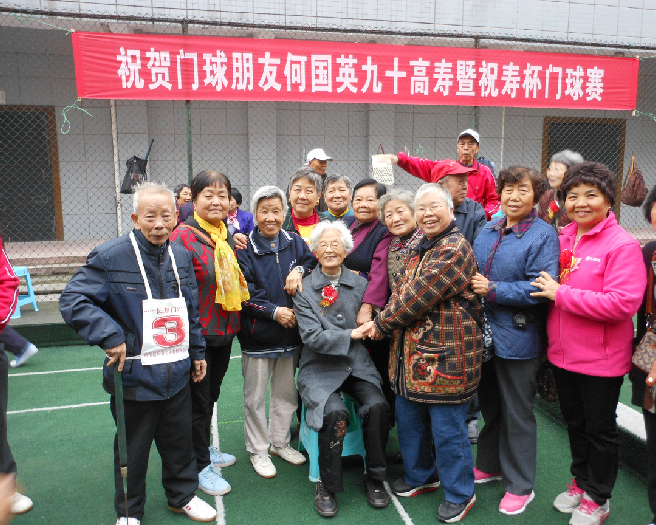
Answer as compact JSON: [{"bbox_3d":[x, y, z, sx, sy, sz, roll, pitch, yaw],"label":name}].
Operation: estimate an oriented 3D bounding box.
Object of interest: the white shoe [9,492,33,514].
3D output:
[{"bbox_3d":[-1.526,1.114,2.777,0.260,0.100,0.100,6,12,33],"label":"white shoe"}]

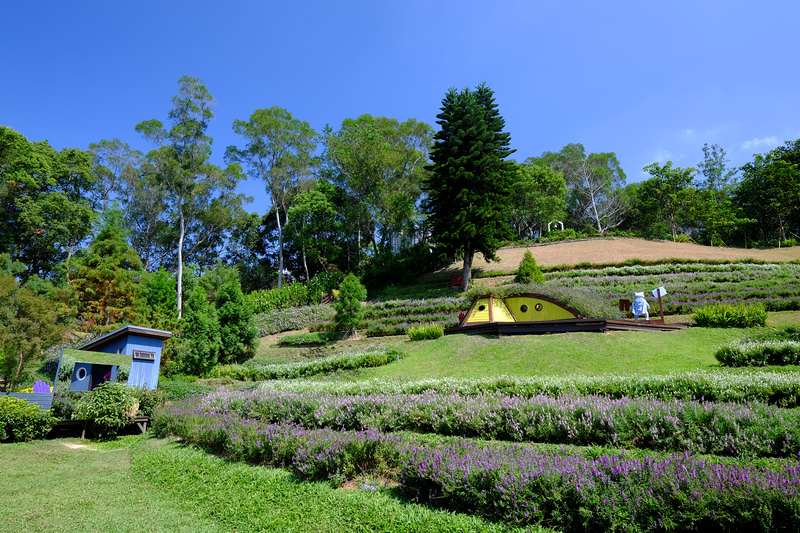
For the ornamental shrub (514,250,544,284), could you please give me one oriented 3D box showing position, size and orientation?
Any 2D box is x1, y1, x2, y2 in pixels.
[{"bbox_3d":[7.992,0.146,31.782,1.990,2.360,1.990,0,-13,0],"label":"ornamental shrub"}]

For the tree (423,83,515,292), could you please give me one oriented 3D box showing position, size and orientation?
[{"bbox_3d":[4.293,-5.108,31.808,5.550,13.210,5.550,-1,-6,8],"label":"tree"}]

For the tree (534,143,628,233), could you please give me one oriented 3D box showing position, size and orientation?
[{"bbox_3d":[18.753,-8.163,53.204,9.230,9.770,8.300,-2,-6,20],"label":"tree"}]

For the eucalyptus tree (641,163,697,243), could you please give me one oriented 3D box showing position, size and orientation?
[{"bbox_3d":[23.528,-5.737,44.884,4.360,7.330,4.140,-3,-6,28],"label":"eucalyptus tree"}]

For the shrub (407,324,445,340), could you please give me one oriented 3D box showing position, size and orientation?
[{"bbox_3d":[1.285,3.262,25.258,1.930,0.880,1.160,0,-5,0],"label":"shrub"}]

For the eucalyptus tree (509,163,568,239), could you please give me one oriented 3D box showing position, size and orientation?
[{"bbox_3d":[13.833,-6.665,51.771,5.970,7.940,5.670,-1,-6,15],"label":"eucalyptus tree"}]

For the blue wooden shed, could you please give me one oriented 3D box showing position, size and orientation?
[{"bbox_3d":[-8.883,3.207,16.212,1.910,2.400,2.140,-2,-13,10],"label":"blue wooden shed"}]

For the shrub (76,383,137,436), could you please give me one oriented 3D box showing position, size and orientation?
[{"bbox_3d":[-6.296,3.062,10.954,1.150,1.130,1.040,3,-6,-29],"label":"shrub"}]

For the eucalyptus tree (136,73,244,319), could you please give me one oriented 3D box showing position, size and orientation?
[{"bbox_3d":[-12.735,-4.329,31.226,6.220,15.170,5.910,2,-6,-23],"label":"eucalyptus tree"}]

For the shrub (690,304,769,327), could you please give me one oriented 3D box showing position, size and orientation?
[{"bbox_3d":[14.612,2.163,22.592,3.120,1.150,1.500,0,-13,0],"label":"shrub"}]

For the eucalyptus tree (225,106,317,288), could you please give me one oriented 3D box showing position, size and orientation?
[{"bbox_3d":[-9.942,-5.453,39.232,6.710,15.110,6.710,0,-13,0],"label":"eucalyptus tree"}]

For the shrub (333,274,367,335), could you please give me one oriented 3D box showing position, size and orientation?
[{"bbox_3d":[-2.541,1.966,25.717,1.630,3.200,1.630,0,-13,0],"label":"shrub"}]

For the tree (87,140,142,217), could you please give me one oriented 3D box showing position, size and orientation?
[{"bbox_3d":[-21.701,-4.348,38.977,4.530,11.800,4.530,0,-13,0],"label":"tree"}]

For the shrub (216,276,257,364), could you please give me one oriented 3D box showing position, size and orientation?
[{"bbox_3d":[-6.571,2.175,20.537,1.530,3.620,1.530,0,-13,0],"label":"shrub"}]

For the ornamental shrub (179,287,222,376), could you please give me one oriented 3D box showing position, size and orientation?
[{"bbox_3d":[-7.201,2.349,18.444,1.460,3.310,1.460,0,-13,0],"label":"ornamental shrub"}]

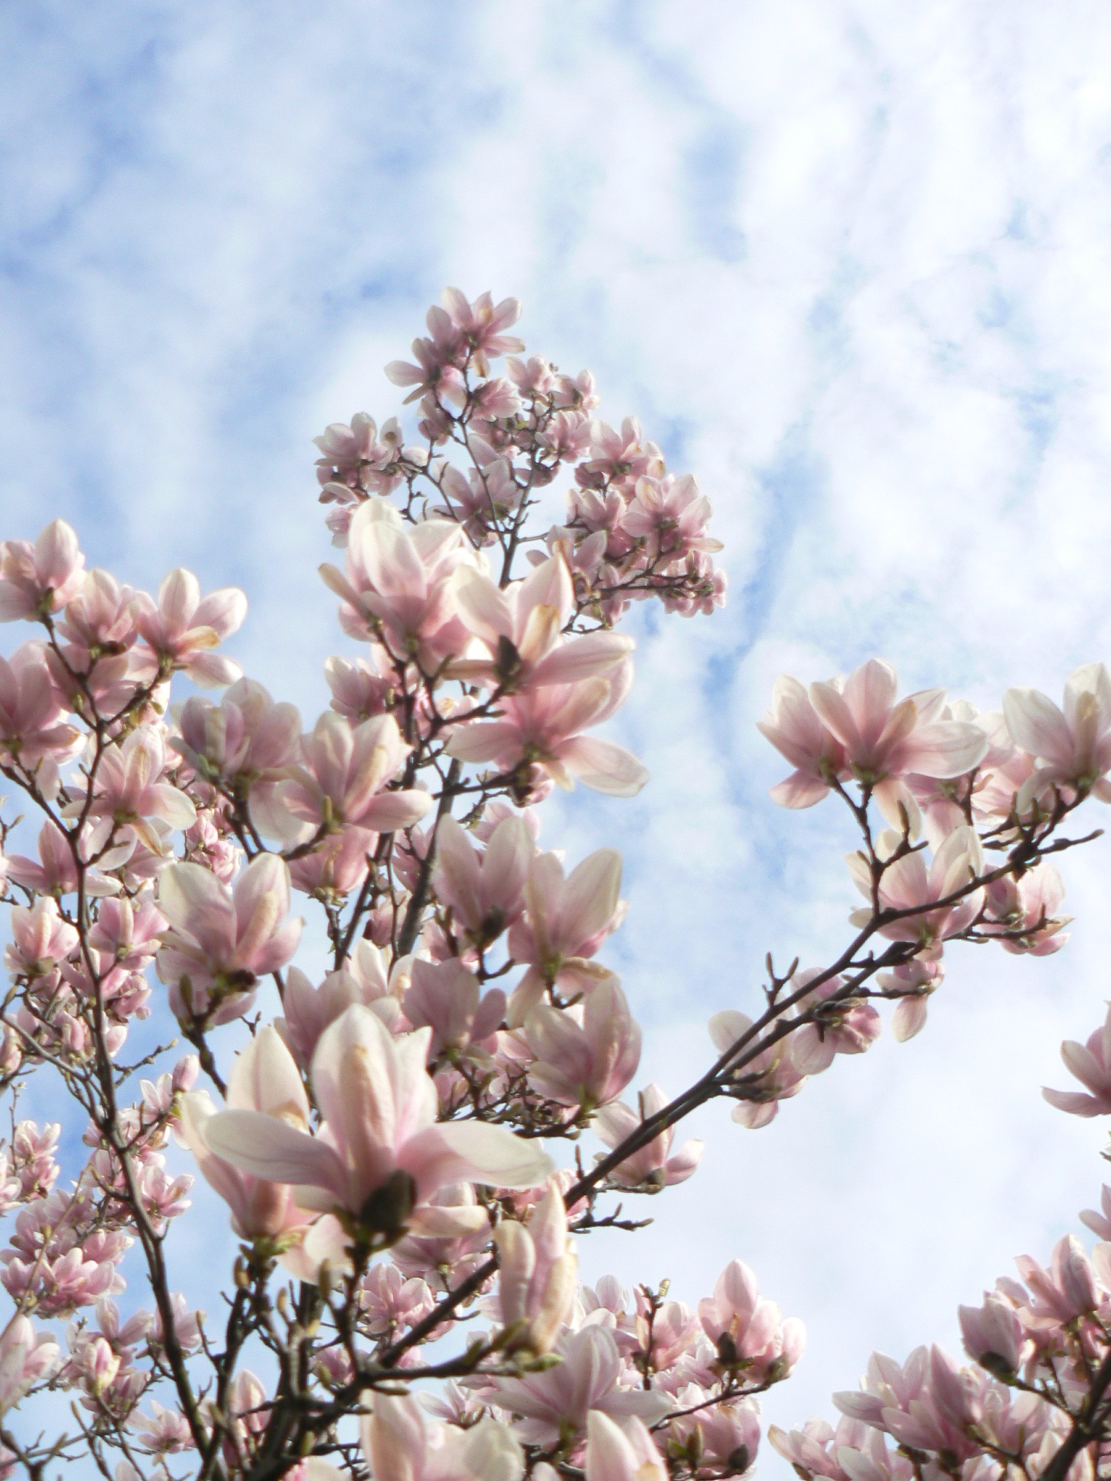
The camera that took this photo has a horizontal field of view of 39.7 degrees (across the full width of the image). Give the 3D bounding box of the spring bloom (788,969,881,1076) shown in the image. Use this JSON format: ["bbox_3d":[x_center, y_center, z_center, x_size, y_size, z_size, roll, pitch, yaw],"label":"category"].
[{"bbox_3d":[0.263,0.267,1.418,0.095,0.085,0.095,-30,-69,4],"label":"spring bloom"}]

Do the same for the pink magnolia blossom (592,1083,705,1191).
[{"bbox_3d":[0.090,0.386,1.500,0.107,0.088,0.100,0,-32,0],"label":"pink magnolia blossom"}]

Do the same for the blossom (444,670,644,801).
[{"bbox_3d":[-0.010,0.005,1.164,0.145,0.090,0.145,10,-40,0],"label":"blossom"}]

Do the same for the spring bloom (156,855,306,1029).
[{"bbox_3d":[-0.265,0.162,1.250,0.119,0.143,0.113,10,-34,-10],"label":"spring bloom"}]

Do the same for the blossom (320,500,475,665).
[{"bbox_3d":[-0.125,-0.125,1.220,0.123,0.140,0.117,-3,-33,-6],"label":"blossom"}]

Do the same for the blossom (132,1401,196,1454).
[{"bbox_3d":[-0.662,1.160,2.600,0.107,0.091,0.102,7,-34,-11],"label":"blossom"}]

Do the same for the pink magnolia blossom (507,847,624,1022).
[{"bbox_3d":[0.007,0.135,1.070,0.088,0.100,0.090,0,-32,0],"label":"pink magnolia blossom"}]

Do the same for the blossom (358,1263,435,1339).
[{"bbox_3d":[-0.226,0.801,2.200,0.111,0.109,0.105,3,-33,-5],"label":"blossom"}]

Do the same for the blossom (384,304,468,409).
[{"bbox_3d":[-0.211,-0.624,2.500,0.130,0.110,0.130,0,-32,0],"label":"blossom"}]

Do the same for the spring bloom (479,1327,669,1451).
[{"bbox_3d":[0.015,0.524,1.250,0.155,0.092,0.135,0,-32,0],"label":"spring bloom"}]

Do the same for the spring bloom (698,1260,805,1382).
[{"bbox_3d":[0.187,0.565,1.482,0.105,0.100,0.105,5,-45,9],"label":"spring bloom"}]

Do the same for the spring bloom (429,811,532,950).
[{"bbox_3d":[-0.057,0.117,1.234,0.085,0.100,0.085,-5,-25,-3],"label":"spring bloom"}]

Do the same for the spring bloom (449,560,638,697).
[{"bbox_3d":[-0.011,-0.090,1.200,0.144,0.098,0.123,11,-33,-1],"label":"spring bloom"}]

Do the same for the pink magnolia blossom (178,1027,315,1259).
[{"bbox_3d":[-0.144,0.195,0.750,0.090,0.100,0.090,0,-32,0],"label":"pink magnolia blossom"}]

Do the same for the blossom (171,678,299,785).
[{"bbox_3d":[-0.304,-0.001,1.469,0.120,0.090,0.120,5,-26,-12],"label":"blossom"}]

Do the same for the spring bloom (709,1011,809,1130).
[{"bbox_3d":[0.196,0.320,1.500,0.096,0.119,0.091,-13,-33,5],"label":"spring bloom"}]

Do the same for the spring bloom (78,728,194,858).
[{"bbox_3d":[-0.426,0.060,1.570,0.130,0.105,0.130,5,-43,-15],"label":"spring bloom"}]

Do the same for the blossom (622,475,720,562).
[{"bbox_3d":[0.152,-0.284,2.033,0.135,0.100,0.135,5,-36,4],"label":"blossom"}]

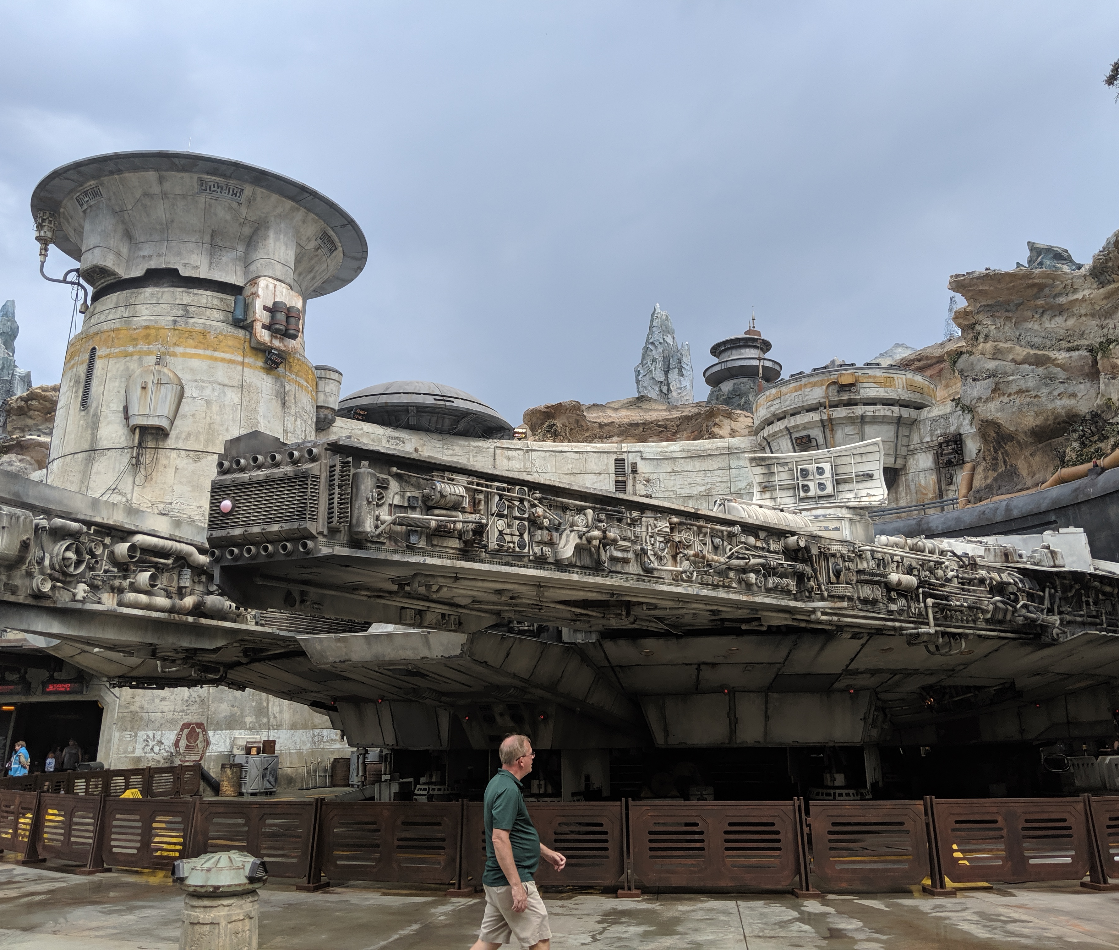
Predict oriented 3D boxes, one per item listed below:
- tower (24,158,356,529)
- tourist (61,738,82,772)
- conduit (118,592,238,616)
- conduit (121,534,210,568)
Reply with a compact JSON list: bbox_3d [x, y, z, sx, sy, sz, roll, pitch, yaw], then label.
[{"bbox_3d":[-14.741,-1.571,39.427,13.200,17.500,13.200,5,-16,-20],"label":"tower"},{"bbox_3d":[-14.489,8.726,29.279,0.580,1.760,0.380,6,-16,-24],"label":"tourist"},{"bbox_3d":[-8.849,3.082,22.942,0.455,0.504,3.568,-7,-16,25],"label":"conduit"},{"bbox_3d":[-9.098,1.906,22.882,0.390,0.432,2.592,-7,-16,25],"label":"conduit"}]

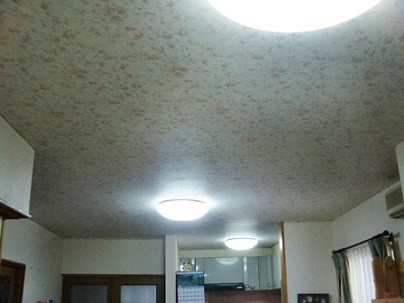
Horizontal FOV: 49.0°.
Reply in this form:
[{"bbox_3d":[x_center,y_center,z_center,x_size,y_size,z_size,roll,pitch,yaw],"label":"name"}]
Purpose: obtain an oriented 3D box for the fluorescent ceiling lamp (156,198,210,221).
[{"bbox_3d":[-0.209,0.667,4.880,0.580,0.165,0.580,0,-20,-2],"label":"fluorescent ceiling lamp"}]

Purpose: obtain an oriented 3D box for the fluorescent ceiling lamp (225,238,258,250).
[{"bbox_3d":[0.668,1.590,7.520,0.565,0.165,0.565,0,-20,-2],"label":"fluorescent ceiling lamp"}]

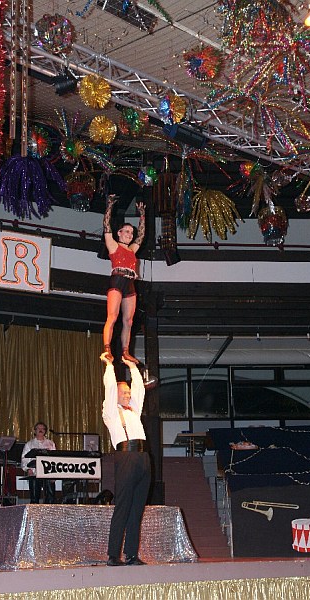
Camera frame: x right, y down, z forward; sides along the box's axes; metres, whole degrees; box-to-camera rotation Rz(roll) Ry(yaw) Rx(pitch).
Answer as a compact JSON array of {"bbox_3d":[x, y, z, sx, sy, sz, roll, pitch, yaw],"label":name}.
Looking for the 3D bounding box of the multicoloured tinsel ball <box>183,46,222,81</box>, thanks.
[{"bbox_3d":[0.418,-2.081,6.600,0.320,0.300,0.310,-1,-17,0],"label":"multicoloured tinsel ball"}]

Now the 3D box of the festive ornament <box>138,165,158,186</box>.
[{"bbox_3d":[-0.089,-1.478,8.900,0.240,0.250,0.240,-1,-15,0],"label":"festive ornament"}]

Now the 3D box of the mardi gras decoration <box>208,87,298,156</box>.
[{"bbox_3d":[1.040,-1.904,8.000,0.860,0.550,0.800,-1,-15,0],"label":"mardi gras decoration"}]

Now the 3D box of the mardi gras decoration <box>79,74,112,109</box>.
[{"bbox_3d":[-0.563,-1.974,7.100,0.310,0.310,0.310,-1,-17,0],"label":"mardi gras decoration"}]

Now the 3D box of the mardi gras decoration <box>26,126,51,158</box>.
[{"bbox_3d":[-1.119,-1.512,7.200,0.280,0.300,0.270,-1,-15,0],"label":"mardi gras decoration"}]

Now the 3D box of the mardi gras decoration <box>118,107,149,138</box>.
[{"bbox_3d":[-0.224,-1.846,7.800,0.320,0.320,0.320,-1,-17,0],"label":"mardi gras decoration"}]

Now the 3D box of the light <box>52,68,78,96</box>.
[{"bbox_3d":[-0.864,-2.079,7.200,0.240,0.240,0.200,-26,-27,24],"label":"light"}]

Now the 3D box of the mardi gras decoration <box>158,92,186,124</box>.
[{"bbox_3d":[0.177,-1.941,7.600,0.300,0.310,0.290,-1,-15,0],"label":"mardi gras decoration"}]

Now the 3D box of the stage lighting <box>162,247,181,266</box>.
[{"bbox_3d":[0.233,-0.591,10.300,0.200,0.240,0.200,-22,-21,8],"label":"stage lighting"}]

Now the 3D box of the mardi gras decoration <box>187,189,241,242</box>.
[{"bbox_3d":[0.651,-0.924,8.200,0.580,0.560,0.540,-1,-15,0],"label":"mardi gras decoration"}]

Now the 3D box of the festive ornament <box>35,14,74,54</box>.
[{"bbox_3d":[-0.844,-2.230,6.300,0.320,0.330,0.310,-1,-15,0],"label":"festive ornament"}]

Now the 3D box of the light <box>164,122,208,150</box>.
[{"bbox_3d":[0.334,-1.799,8.200,0.450,0.250,0.230,7,-17,-29],"label":"light"}]

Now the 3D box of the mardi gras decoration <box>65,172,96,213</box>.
[{"bbox_3d":[-0.914,-1.331,9.200,0.330,0.480,0.330,-1,-17,0],"label":"mardi gras decoration"}]

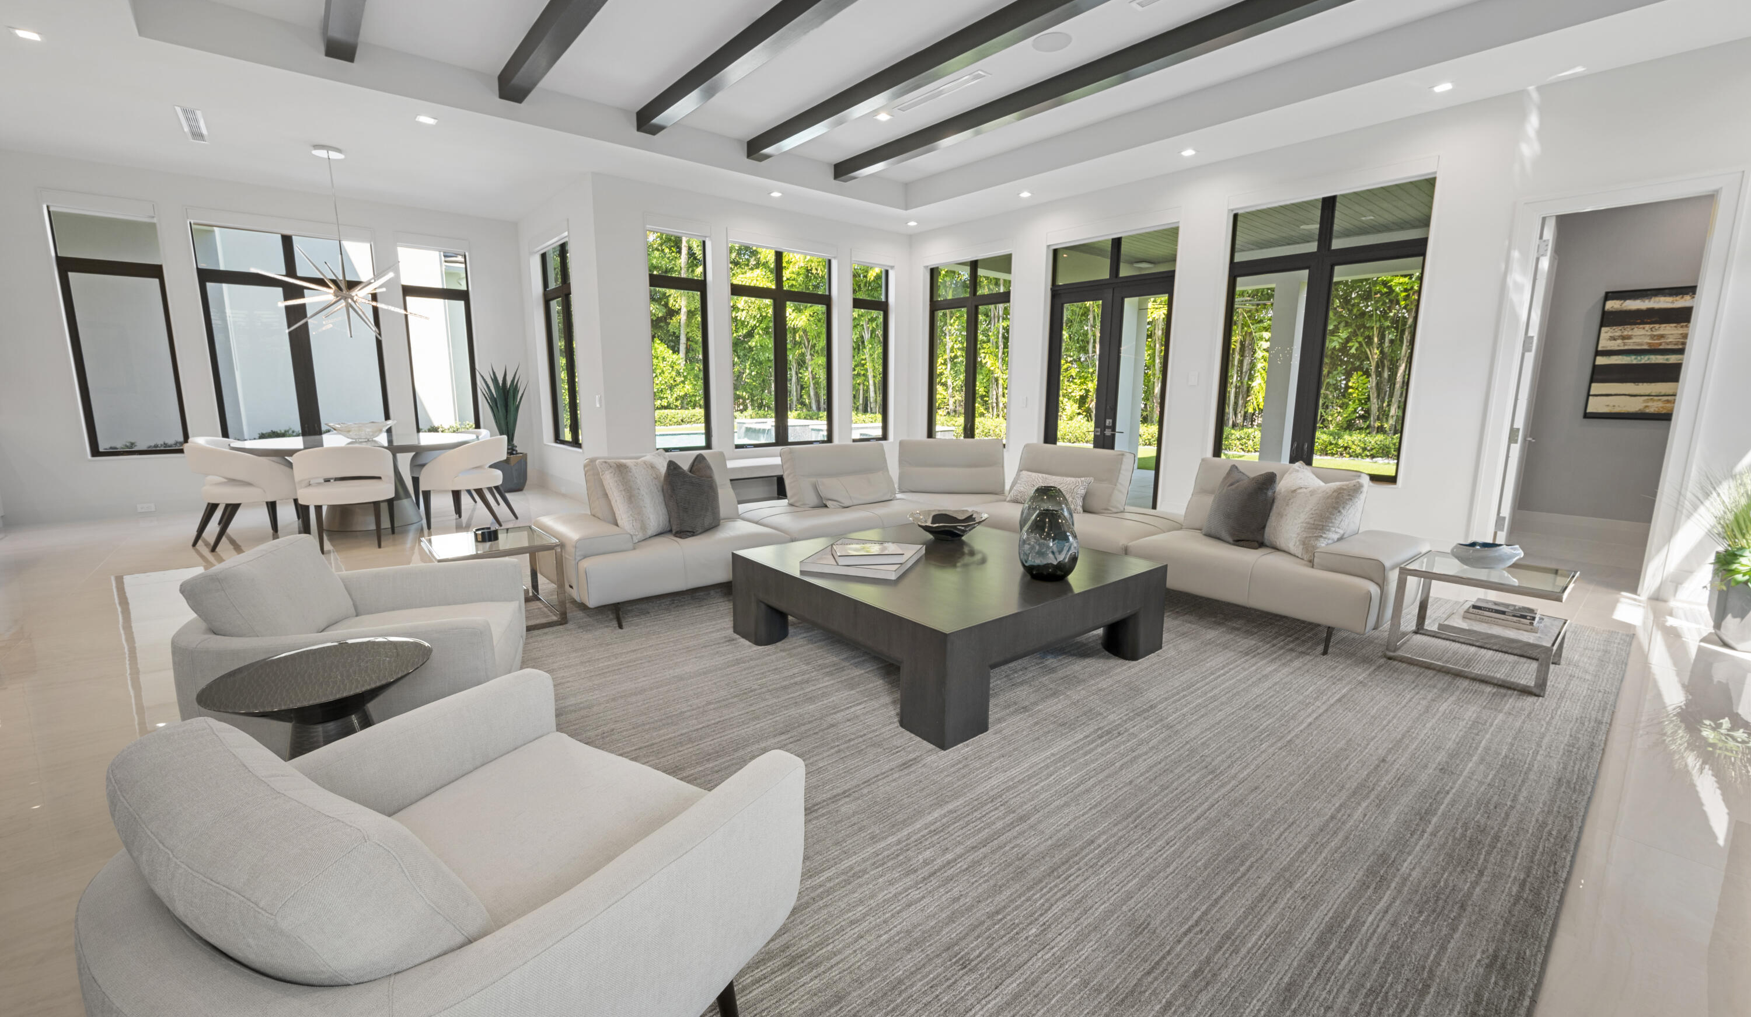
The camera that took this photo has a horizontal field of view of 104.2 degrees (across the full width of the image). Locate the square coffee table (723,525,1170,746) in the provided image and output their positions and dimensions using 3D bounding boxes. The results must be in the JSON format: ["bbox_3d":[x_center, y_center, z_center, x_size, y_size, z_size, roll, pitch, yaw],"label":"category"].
[{"bbox_3d":[0.342,0.459,3.449,1.550,0.432,1.550,-8,13,-40],"label":"square coffee table"}]

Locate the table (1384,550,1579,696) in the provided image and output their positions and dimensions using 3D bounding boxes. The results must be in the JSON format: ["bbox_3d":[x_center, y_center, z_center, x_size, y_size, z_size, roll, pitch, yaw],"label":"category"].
[{"bbox_3d":[2.836,0.508,3.198,0.554,0.448,0.548,-8,13,-40],"label":"table"}]

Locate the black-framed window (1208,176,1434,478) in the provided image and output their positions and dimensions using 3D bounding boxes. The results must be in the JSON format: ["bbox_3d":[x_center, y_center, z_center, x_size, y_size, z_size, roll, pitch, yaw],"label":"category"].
[{"bbox_3d":[3.617,-1.387,5.650,0.120,2.232,1.394,-7,12,-38],"label":"black-framed window"}]

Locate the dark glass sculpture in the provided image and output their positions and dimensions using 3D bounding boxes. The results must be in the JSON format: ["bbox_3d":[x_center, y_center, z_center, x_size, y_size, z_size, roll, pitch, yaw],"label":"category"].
[{"bbox_3d":[0.823,0.099,3.194,0.270,0.420,0.275,3,9,14],"label":"dark glass sculpture"}]

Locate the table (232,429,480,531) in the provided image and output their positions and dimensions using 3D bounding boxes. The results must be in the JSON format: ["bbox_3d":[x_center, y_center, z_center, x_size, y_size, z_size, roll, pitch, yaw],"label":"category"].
[{"bbox_3d":[-4.717,-0.240,6.346,1.892,0.781,1.892,-7,12,-36],"label":"table"}]

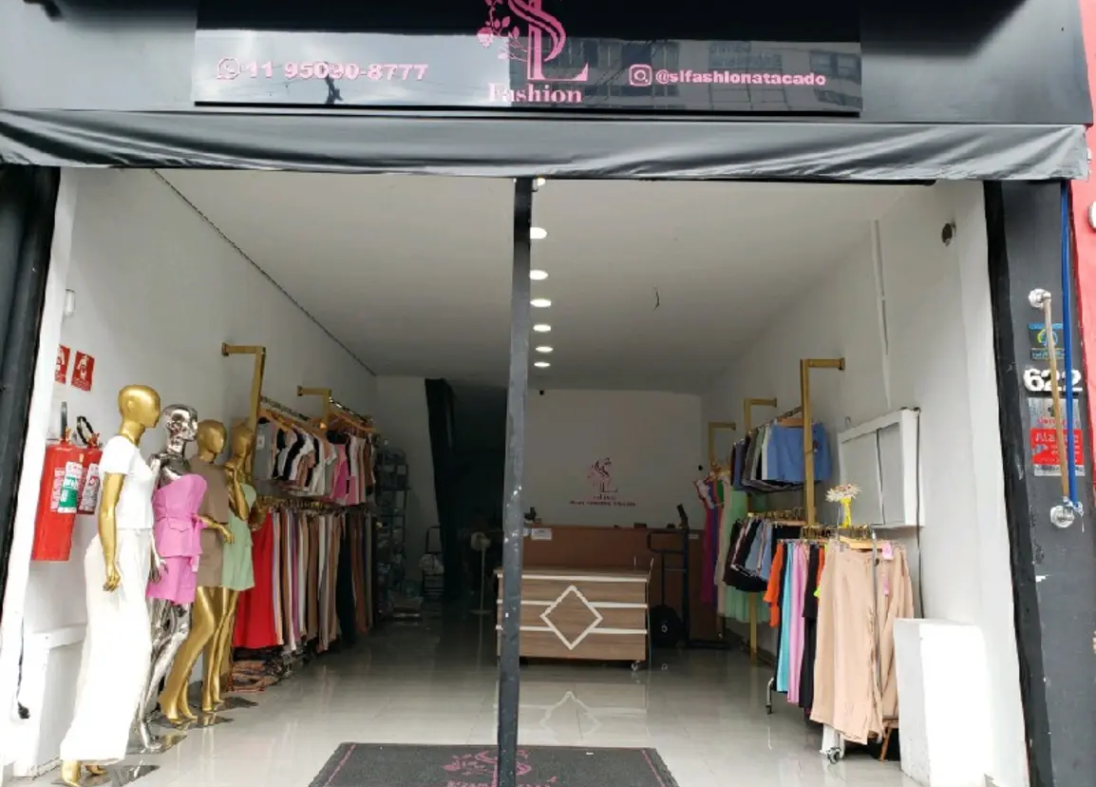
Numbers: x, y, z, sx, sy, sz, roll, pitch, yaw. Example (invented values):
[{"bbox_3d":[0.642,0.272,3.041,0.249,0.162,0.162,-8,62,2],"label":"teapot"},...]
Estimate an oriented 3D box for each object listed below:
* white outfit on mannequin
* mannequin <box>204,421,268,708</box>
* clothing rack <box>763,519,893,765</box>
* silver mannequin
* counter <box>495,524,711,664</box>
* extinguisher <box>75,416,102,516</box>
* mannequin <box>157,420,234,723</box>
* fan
[{"bbox_3d":[-1.994,0.926,3.814,0.340,1.460,0.420,0,-10,6],"label":"white outfit on mannequin"},{"bbox_3d":[-1.986,1.082,5.309,0.400,1.793,0.450,-4,-11,28],"label":"mannequin"},{"bbox_3d":[1.709,1.391,4.839,0.530,1.170,1.240,1,-10,0],"label":"clothing rack"},{"bbox_3d":[-1.994,0.941,4.400,0.370,1.765,0.460,-2,-10,15],"label":"silver mannequin"},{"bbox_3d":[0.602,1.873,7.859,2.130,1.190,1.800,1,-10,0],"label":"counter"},{"bbox_3d":[-2.179,0.344,3.933,0.145,0.480,0.135,-2,-10,20],"label":"extinguisher"},{"bbox_3d":[-2.035,1.028,4.933,0.400,1.770,0.450,-4,-11,26],"label":"mannequin"},{"bbox_3d":[-0.952,2.537,11.698,0.320,1.120,0.300,9,-12,-37],"label":"fan"}]

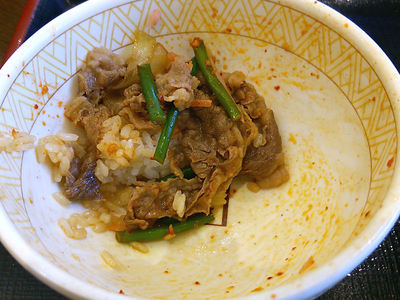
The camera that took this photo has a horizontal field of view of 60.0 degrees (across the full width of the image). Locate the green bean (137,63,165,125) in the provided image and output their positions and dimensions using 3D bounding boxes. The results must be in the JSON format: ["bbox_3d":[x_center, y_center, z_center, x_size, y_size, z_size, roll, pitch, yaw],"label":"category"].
[{"bbox_3d":[-0.022,-0.027,0.161,0.007,0.006,0.034,-13,58,-8],"label":"green bean"}]

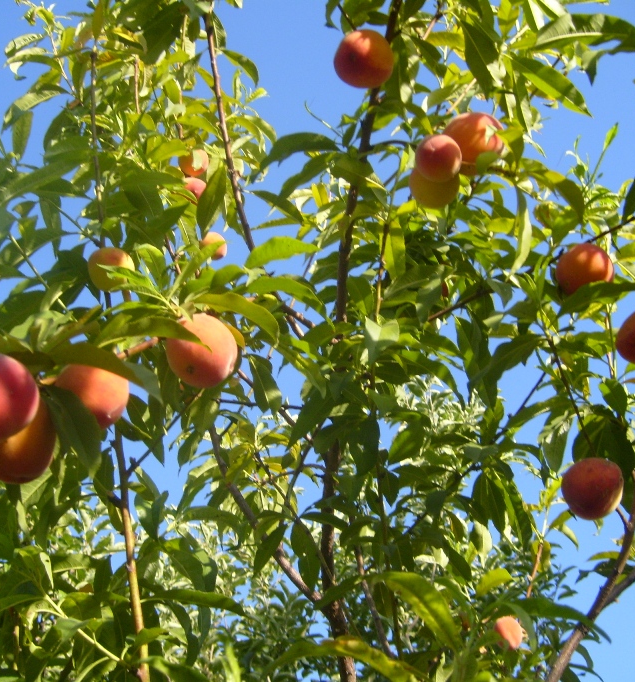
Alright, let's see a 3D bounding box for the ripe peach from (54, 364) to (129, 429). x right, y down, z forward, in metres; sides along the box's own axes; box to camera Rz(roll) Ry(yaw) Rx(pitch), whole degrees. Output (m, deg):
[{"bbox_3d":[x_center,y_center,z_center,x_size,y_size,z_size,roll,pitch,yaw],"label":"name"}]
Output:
[{"bbox_3d":[-0.201,0.048,0.820,0.067,0.065,0.067,0,-22,0],"label":"ripe peach"}]

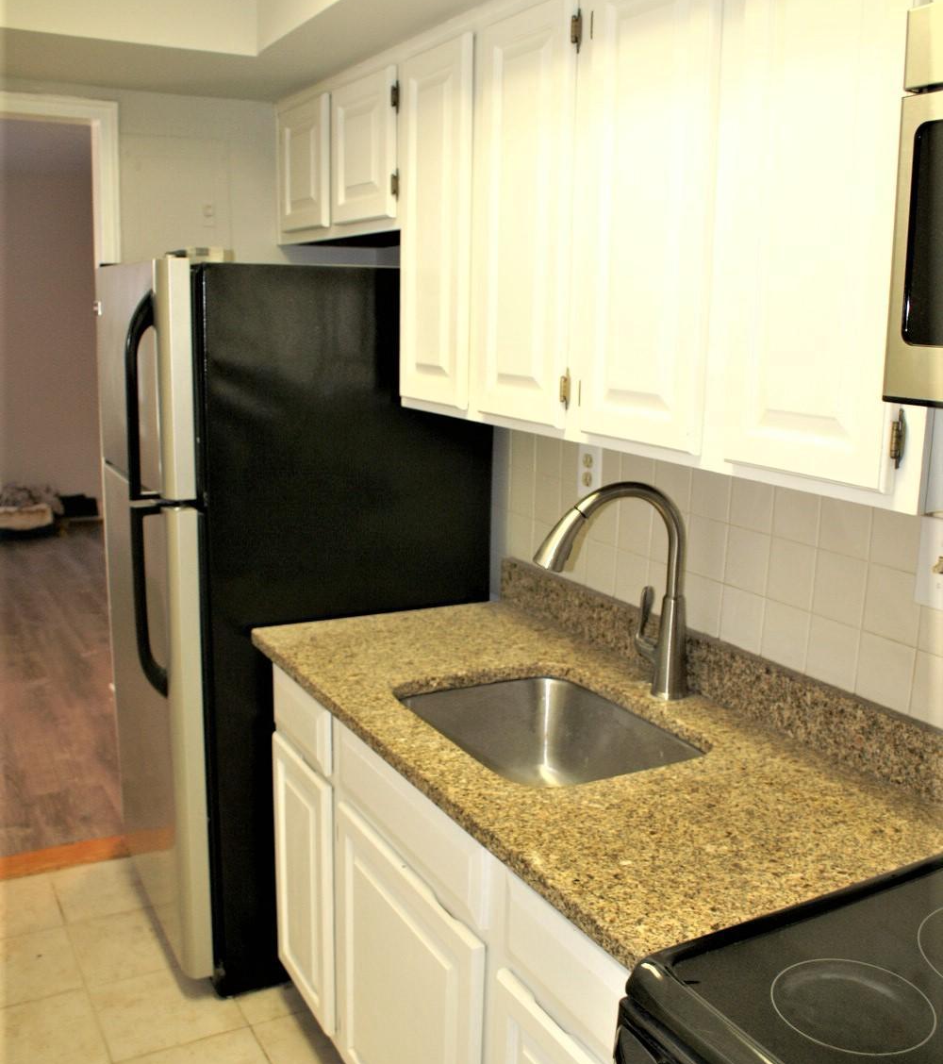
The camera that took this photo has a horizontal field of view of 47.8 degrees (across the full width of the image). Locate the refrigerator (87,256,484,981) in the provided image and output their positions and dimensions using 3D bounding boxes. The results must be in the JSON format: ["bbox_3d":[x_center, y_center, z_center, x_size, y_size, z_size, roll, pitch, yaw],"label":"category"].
[{"bbox_3d":[-0.500,0.178,2.826,0.845,1.718,0.740,-5,13,-29],"label":"refrigerator"}]

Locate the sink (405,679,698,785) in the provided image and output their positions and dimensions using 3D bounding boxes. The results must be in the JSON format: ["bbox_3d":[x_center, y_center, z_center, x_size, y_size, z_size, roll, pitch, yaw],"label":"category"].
[{"bbox_3d":[0.128,0.448,1.945,0.410,0.212,0.535,-5,13,-29],"label":"sink"}]

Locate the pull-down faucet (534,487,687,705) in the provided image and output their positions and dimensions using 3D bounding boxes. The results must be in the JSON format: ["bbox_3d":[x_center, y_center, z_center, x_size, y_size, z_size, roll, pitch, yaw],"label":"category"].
[{"bbox_3d":[0.257,0.110,1.990,0.307,0.414,0.107,-3,12,-19],"label":"pull-down faucet"}]

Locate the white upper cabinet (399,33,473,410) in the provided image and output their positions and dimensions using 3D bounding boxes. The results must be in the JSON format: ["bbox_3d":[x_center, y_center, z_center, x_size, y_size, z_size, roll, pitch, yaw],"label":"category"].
[{"bbox_3d":[0.064,-0.632,2.246,0.325,0.742,0.325,-5,13,-29],"label":"white upper cabinet"}]

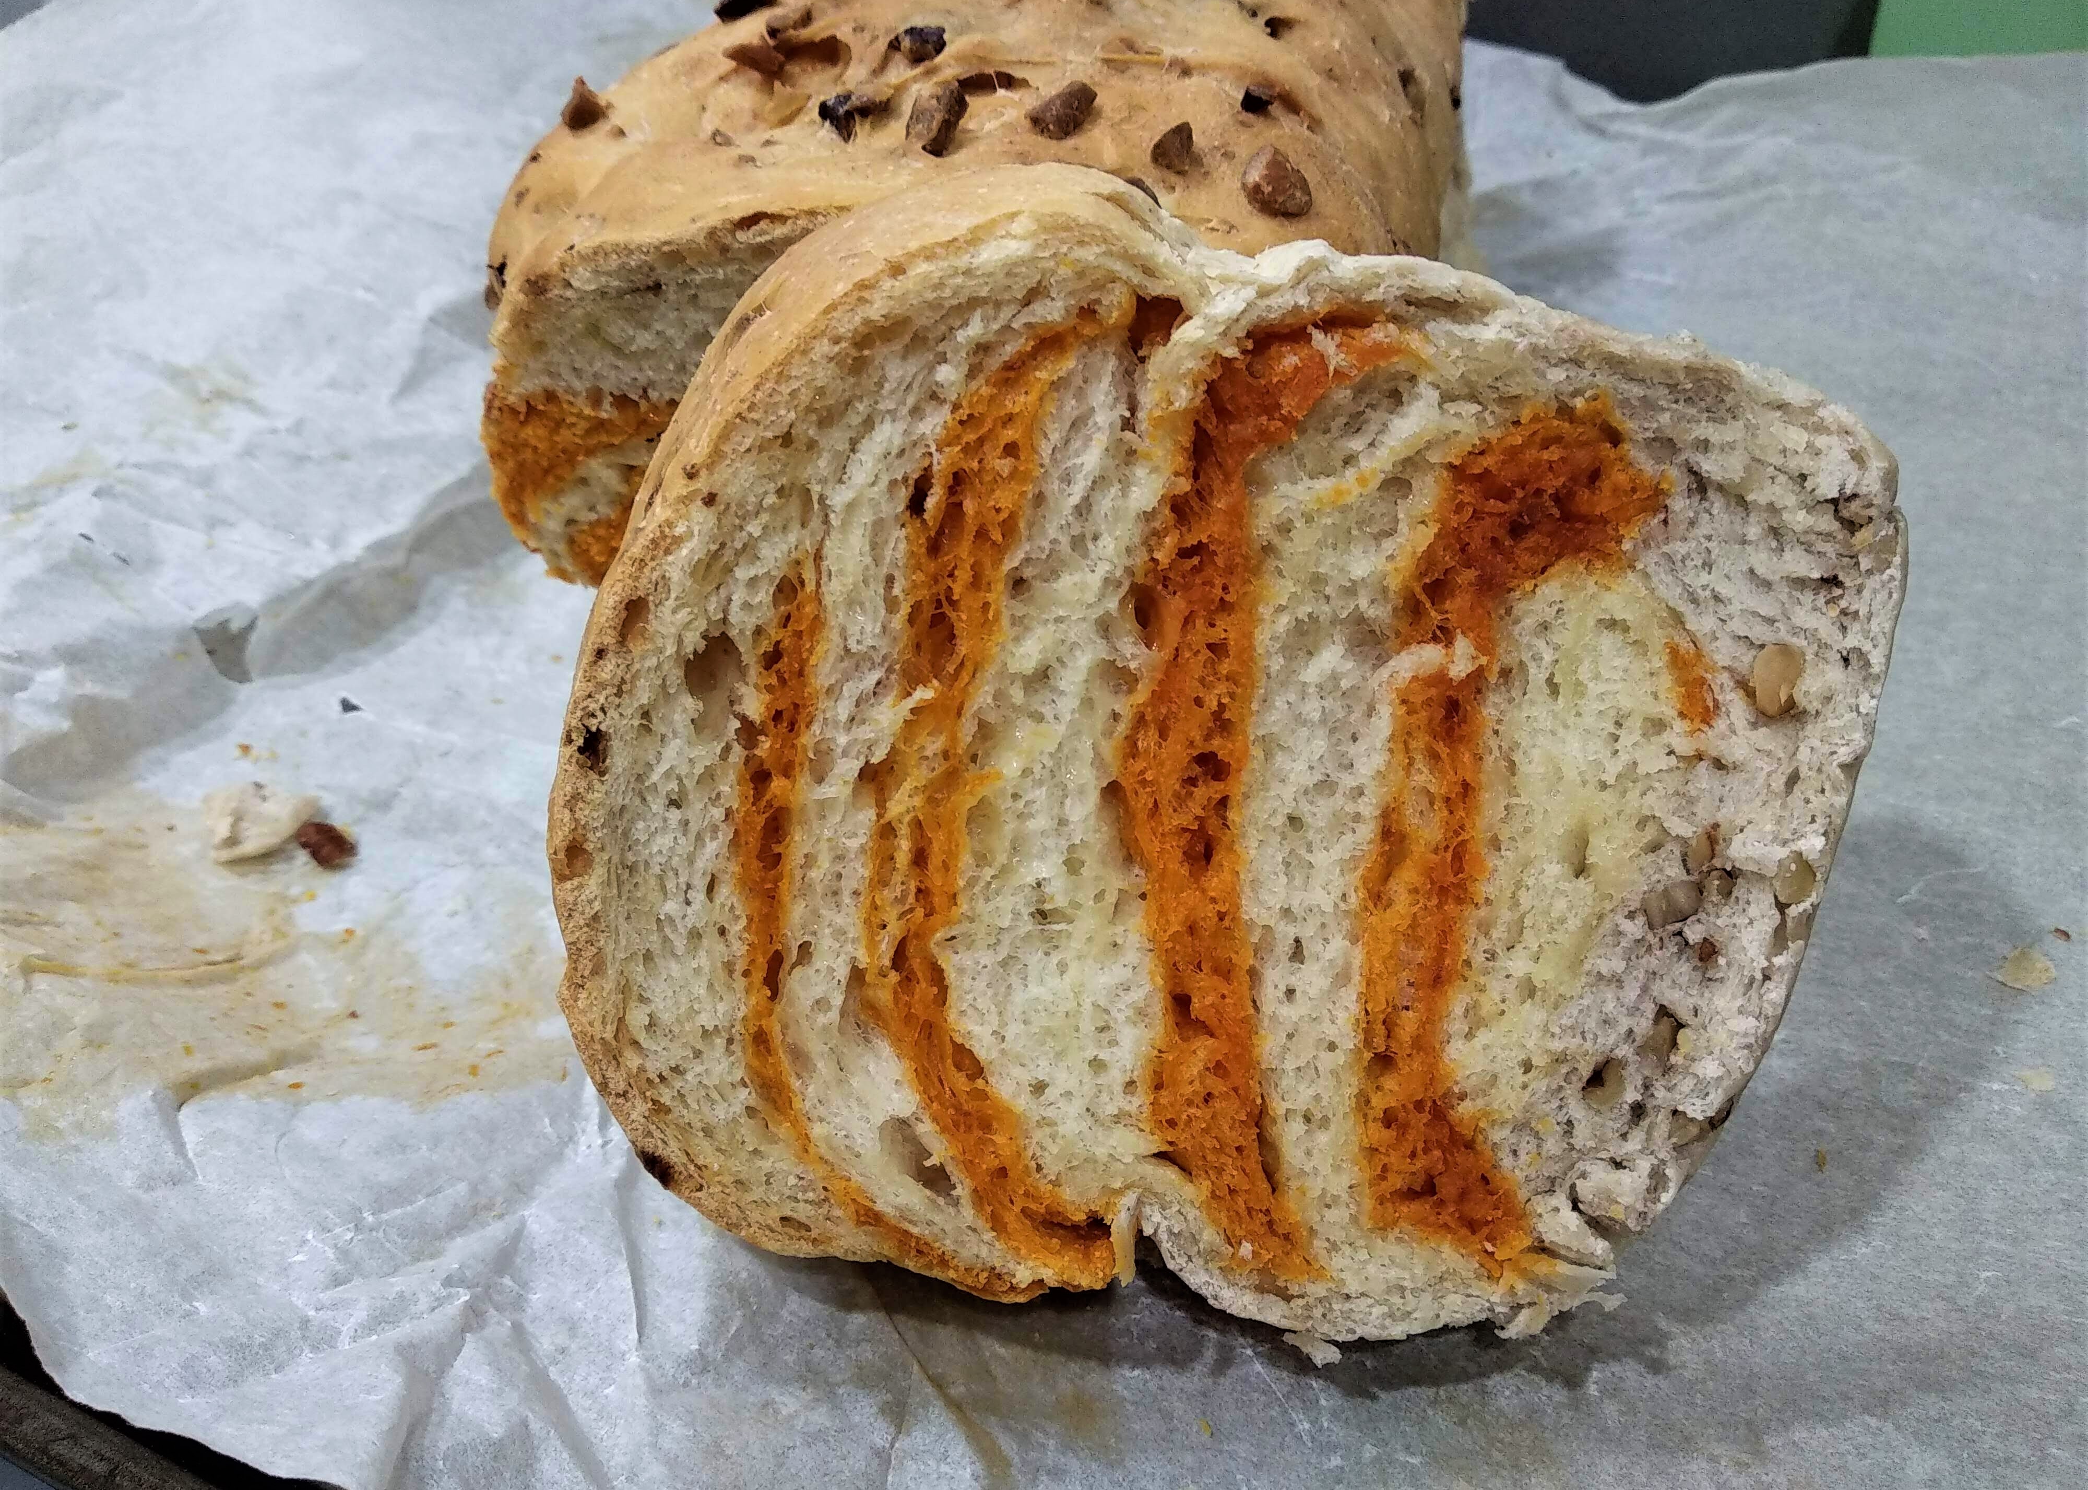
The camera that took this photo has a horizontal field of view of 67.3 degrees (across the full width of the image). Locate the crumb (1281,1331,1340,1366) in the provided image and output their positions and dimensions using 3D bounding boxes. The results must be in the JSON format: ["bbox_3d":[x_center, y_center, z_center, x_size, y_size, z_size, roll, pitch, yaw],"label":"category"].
[{"bbox_3d":[0.033,0.074,0.192,0.007,0.003,0.004,14,47,14],"label":"crumb"}]

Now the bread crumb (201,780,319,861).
[{"bbox_3d":[-0.125,0.012,0.251,0.018,0.007,0.011,-9,46,-8],"label":"bread crumb"}]

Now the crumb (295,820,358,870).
[{"bbox_3d":[-0.114,0.016,0.249,0.010,0.005,0.007,21,49,19],"label":"crumb"}]

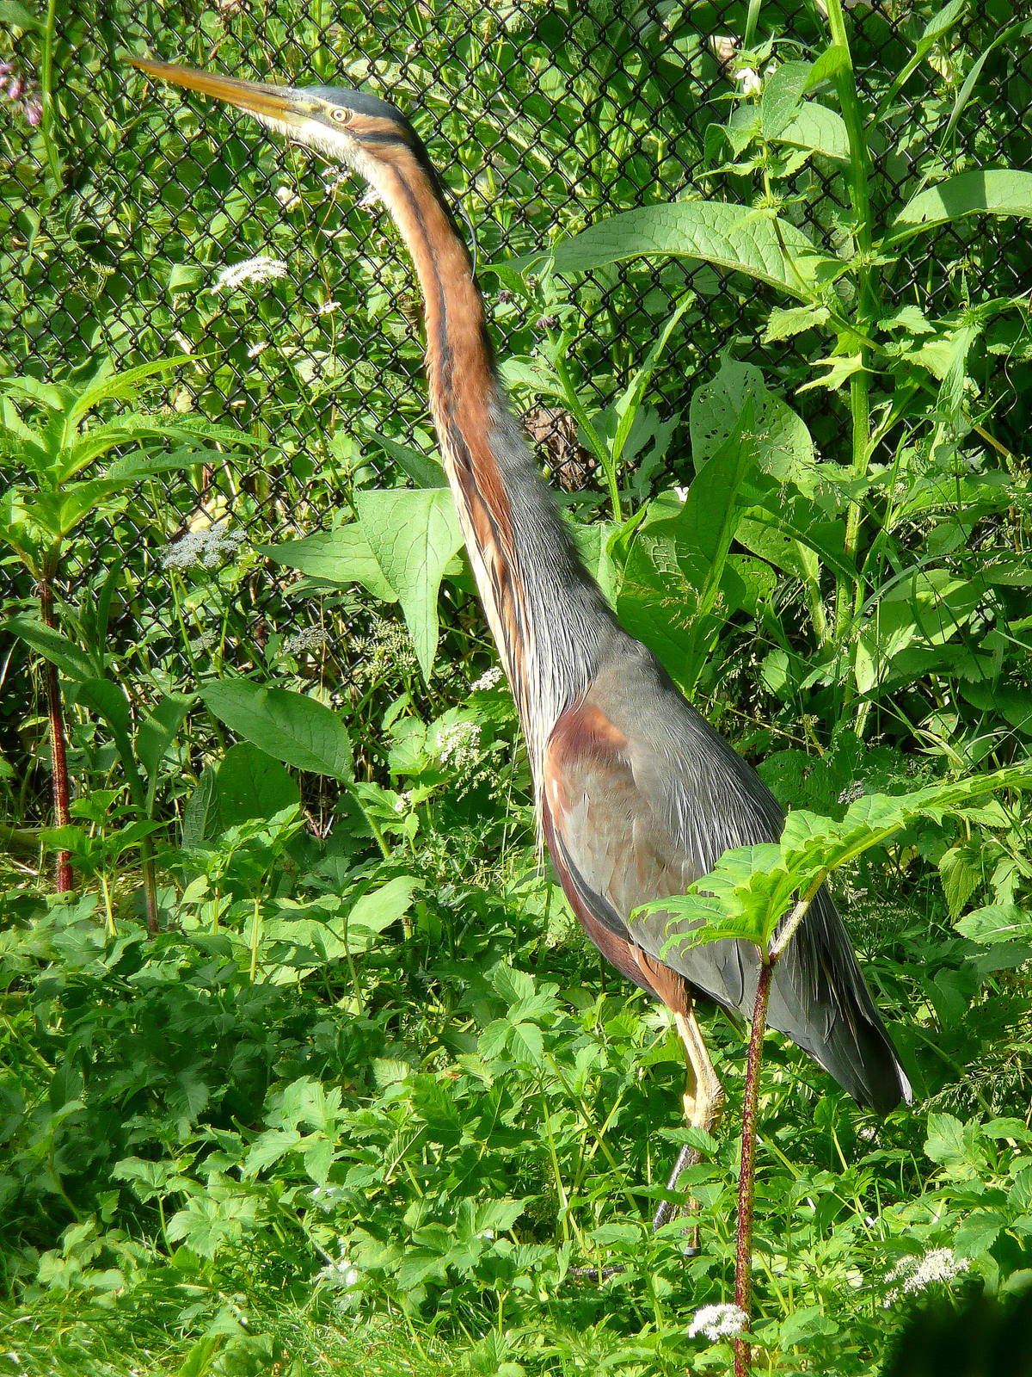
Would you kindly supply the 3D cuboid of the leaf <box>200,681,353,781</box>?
[{"bbox_3d":[-0.199,0.031,9.450,0.153,0.060,0.032,30,-20,6],"label":"leaf"}]

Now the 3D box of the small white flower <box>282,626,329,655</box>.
[{"bbox_3d":[-0.172,-0.040,9.100,0.038,0.023,0.036,-1,8,0],"label":"small white flower"}]

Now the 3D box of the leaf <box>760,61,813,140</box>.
[{"bbox_3d":[0.213,-0.462,8.750,0.044,0.063,0.035,-1,8,0],"label":"leaf"}]

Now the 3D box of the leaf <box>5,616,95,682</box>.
[{"bbox_3d":[-0.402,-0.034,9.600,0.092,0.027,0.030,32,31,-6],"label":"leaf"}]

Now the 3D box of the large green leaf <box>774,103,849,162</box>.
[{"bbox_3d":[0.235,-0.442,8.850,0.060,0.047,0.035,-1,8,0],"label":"large green leaf"}]

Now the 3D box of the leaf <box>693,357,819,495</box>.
[{"bbox_3d":[0.198,-0.218,9.300,0.106,0.120,0.032,-2,6,6],"label":"leaf"}]

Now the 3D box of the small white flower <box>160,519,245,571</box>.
[{"bbox_3d":[-0.280,-0.127,9.950,0.075,0.022,0.066,-8,24,0],"label":"small white flower"}]

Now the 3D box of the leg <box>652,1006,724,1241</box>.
[{"bbox_3d":[0.118,0.305,7.700,0.054,0.173,0.030,-1,8,0],"label":"leg"}]

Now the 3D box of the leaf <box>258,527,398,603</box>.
[{"bbox_3d":[-0.144,-0.097,8.650,0.112,0.060,0.050,-1,8,0],"label":"leaf"}]

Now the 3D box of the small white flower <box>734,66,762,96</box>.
[{"bbox_3d":[0.195,-0.510,9.350,0.022,0.025,0.021,-8,10,-36],"label":"small white flower"}]

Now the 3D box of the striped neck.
[{"bbox_3d":[-0.010,-0.160,7.700,0.083,0.446,0.075,-17,8,2],"label":"striped neck"}]

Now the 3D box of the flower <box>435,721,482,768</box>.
[{"bbox_3d":[-0.049,0.047,9.450,0.041,0.027,0.038,3,30,0],"label":"flower"}]

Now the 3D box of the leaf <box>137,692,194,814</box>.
[{"bbox_3d":[-0.296,0.055,9.400,0.038,0.110,0.030,22,3,16],"label":"leaf"}]

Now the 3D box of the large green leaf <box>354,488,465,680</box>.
[{"bbox_3d":[-0.082,-0.080,8.600,0.088,0.150,0.050,-1,8,0],"label":"large green leaf"}]

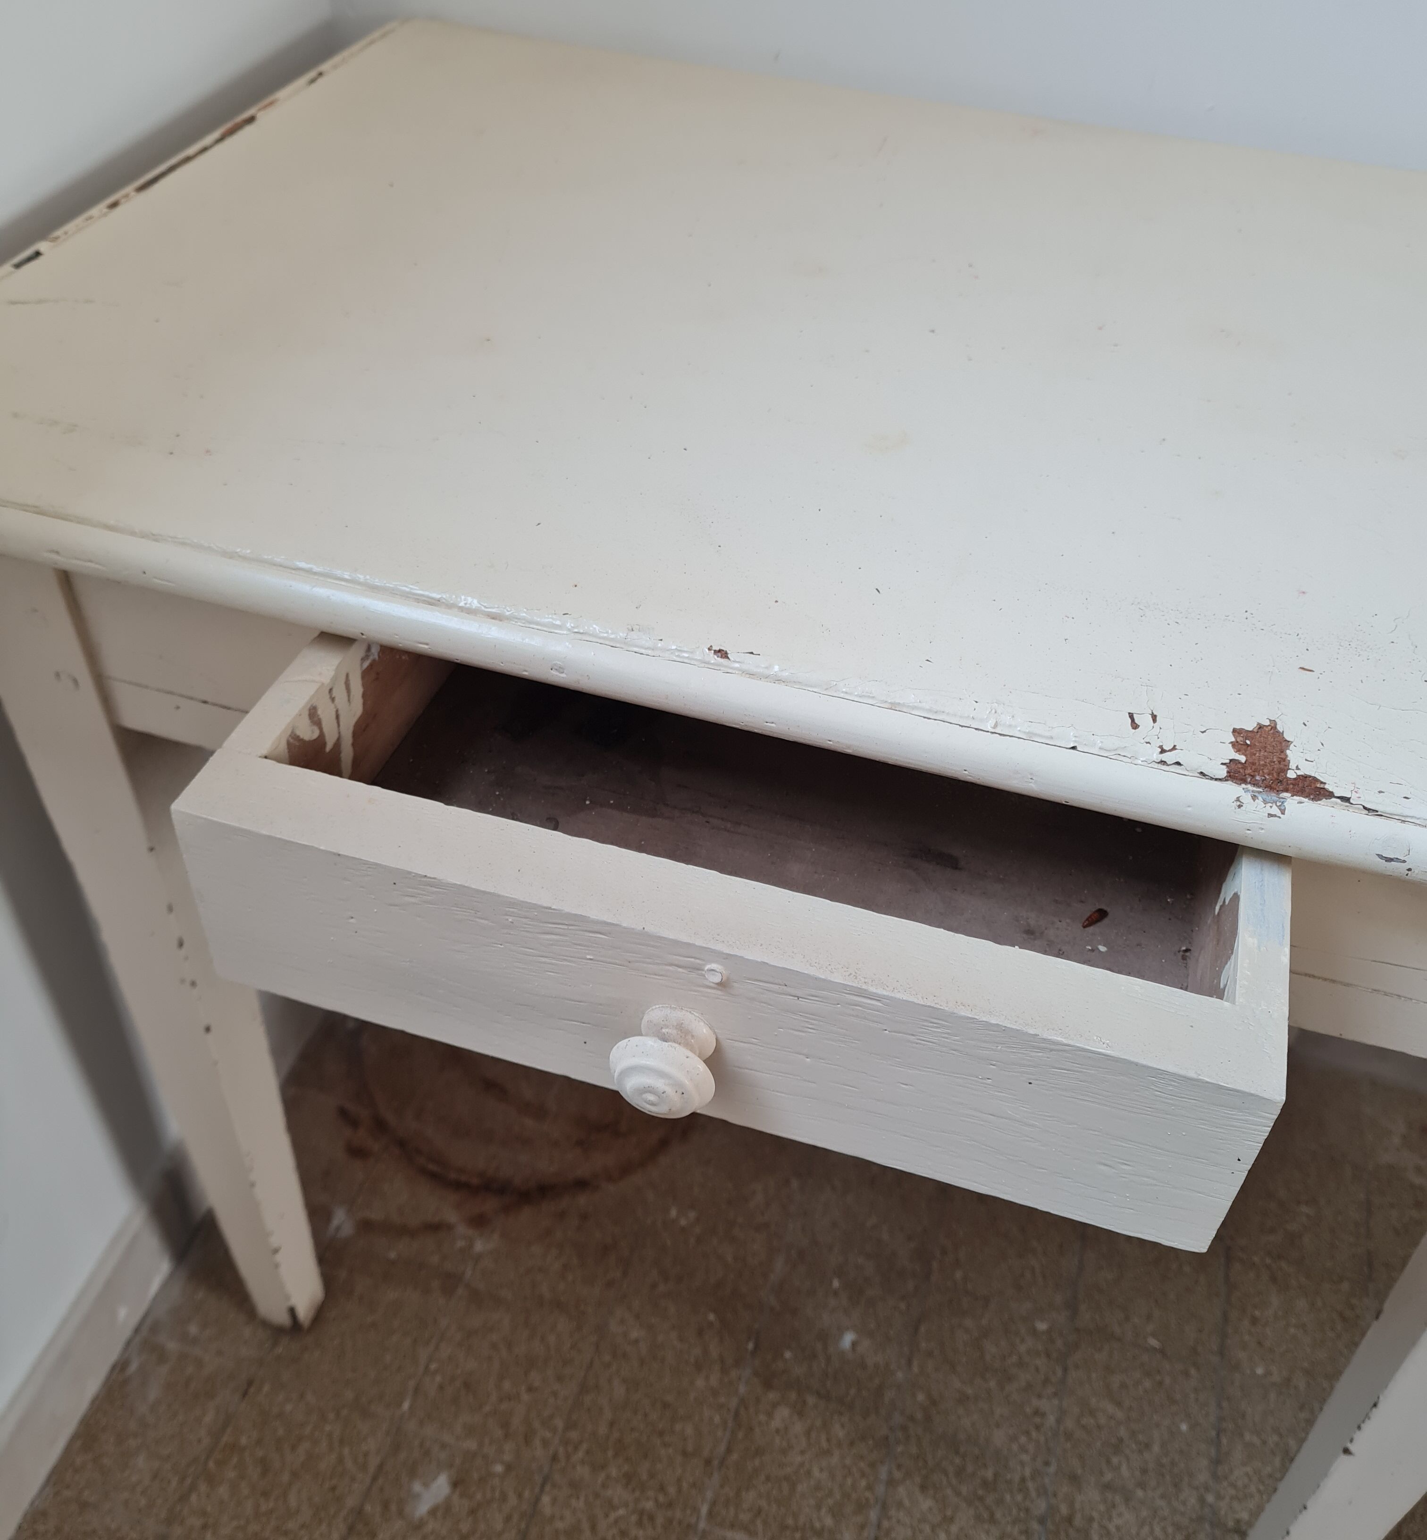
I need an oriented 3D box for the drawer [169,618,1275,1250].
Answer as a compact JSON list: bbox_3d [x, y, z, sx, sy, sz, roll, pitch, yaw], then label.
[{"bbox_3d":[0.037,-0.021,0.577,0.352,0.086,0.380,13,44,10],"label":"drawer"}]

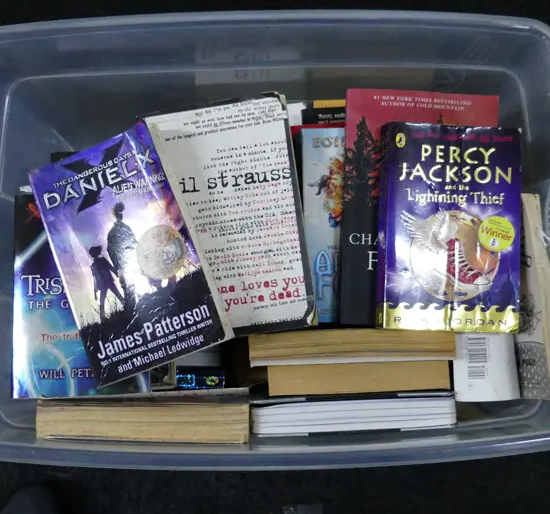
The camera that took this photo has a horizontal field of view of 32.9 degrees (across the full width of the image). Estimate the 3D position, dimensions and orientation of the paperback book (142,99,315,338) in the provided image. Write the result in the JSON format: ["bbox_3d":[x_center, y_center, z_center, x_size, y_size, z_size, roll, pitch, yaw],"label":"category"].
[{"bbox_3d":[-0.043,-0.036,0.915,0.146,0.036,0.223,-9,91,11],"label":"paperback book"}]

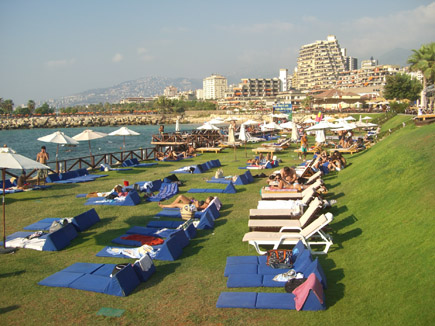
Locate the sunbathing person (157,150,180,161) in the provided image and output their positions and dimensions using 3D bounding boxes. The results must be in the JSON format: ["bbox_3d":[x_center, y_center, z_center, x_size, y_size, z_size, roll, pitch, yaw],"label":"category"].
[{"bbox_3d":[-2.904,-0.465,28.942,1.450,0.550,0.550,1,7,8],"label":"sunbathing person"}]

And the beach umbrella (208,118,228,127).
[{"bbox_3d":[0.052,-3.459,49.928,2.100,2.250,2.100,0,6,0],"label":"beach umbrella"}]

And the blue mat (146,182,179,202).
[{"bbox_3d":[-2.111,1.120,18.842,0.628,0.412,1.930,1,7,13],"label":"blue mat"}]

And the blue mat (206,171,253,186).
[{"bbox_3d":[0.542,0.659,22.124,1.930,0.412,1.255,2,8,25],"label":"blue mat"}]

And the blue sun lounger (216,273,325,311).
[{"bbox_3d":[0.979,2.349,8.730,1.930,0.412,0.628,0,7,7],"label":"blue sun lounger"}]

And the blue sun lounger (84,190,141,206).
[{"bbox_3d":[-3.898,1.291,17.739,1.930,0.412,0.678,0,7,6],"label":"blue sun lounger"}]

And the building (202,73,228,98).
[{"bbox_3d":[-3.226,-109.237,717.000,25.000,40.000,25.000,6,10,45],"label":"building"}]

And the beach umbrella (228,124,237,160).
[{"bbox_3d":[1.001,-1.298,30.246,0.500,2.380,0.500,-5,6,1],"label":"beach umbrella"}]

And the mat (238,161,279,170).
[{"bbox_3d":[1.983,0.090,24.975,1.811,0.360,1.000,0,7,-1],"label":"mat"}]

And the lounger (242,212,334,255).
[{"bbox_3d":[1.638,1.619,11.223,2.030,0.860,0.700,0,6,2],"label":"lounger"}]

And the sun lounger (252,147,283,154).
[{"bbox_3d":[3.432,-0.843,32.713,2.007,0.420,0.750,1,7,9],"label":"sun lounger"}]

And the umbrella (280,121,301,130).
[{"bbox_3d":[7.177,-2.994,47.145,2.200,2.300,2.200,-1,7,0],"label":"umbrella"}]

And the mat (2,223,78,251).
[{"bbox_3d":[-4.442,1.756,11.970,1.700,0.420,1.250,1,7,13],"label":"mat"}]

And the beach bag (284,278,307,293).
[{"bbox_3d":[1.440,2.225,8.756,0.420,0.210,0.270,1,6,6],"label":"beach bag"}]

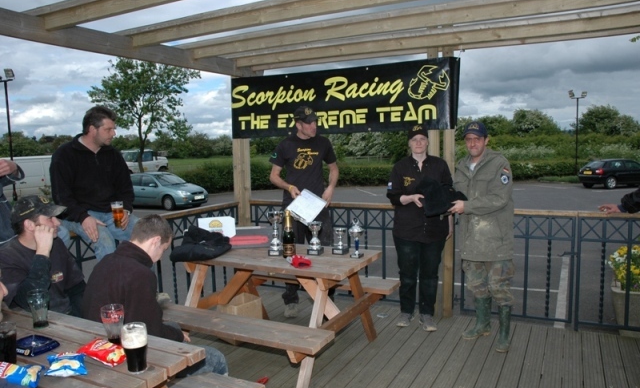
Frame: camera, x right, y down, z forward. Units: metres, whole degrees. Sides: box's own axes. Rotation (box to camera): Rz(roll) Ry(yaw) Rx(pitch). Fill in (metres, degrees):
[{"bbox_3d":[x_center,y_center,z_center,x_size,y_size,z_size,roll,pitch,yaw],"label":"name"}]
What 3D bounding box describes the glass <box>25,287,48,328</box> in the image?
[{"bbox_3d":[-1.150,0.467,1.961,0.088,0.147,0.088,2,4,28],"label":"glass"}]

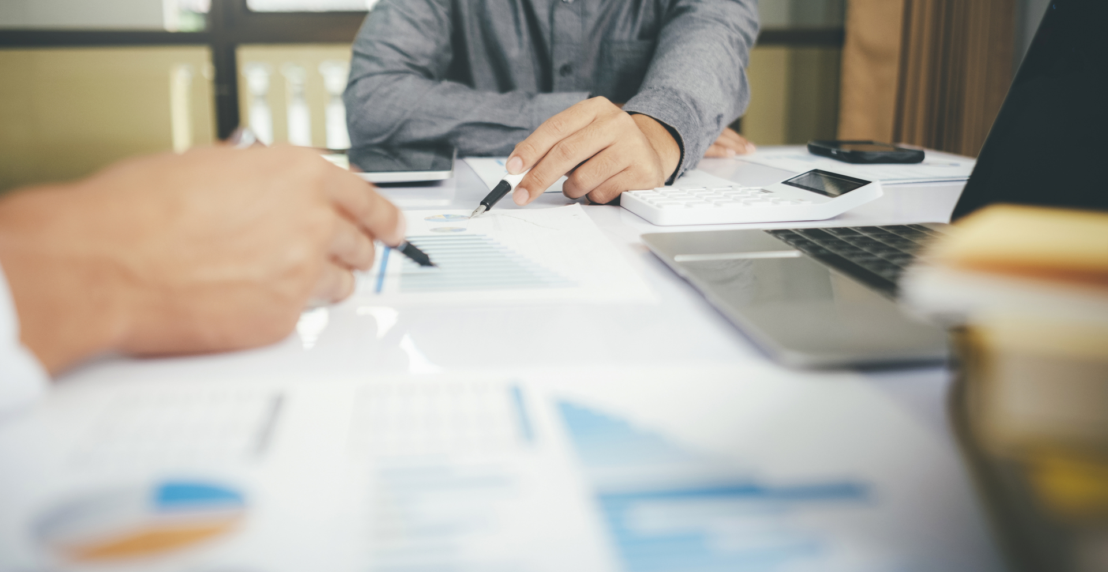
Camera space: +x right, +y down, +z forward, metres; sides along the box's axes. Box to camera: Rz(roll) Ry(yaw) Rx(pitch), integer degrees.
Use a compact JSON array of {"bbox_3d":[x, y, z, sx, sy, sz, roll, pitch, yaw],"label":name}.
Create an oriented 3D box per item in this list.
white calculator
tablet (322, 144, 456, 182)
[{"bbox_3d":[0.144,-0.069,0.804,0.170,0.029,0.094,-2,13,-11],"label":"white calculator"},{"bbox_3d":[-0.162,-0.116,1.014,0.135,0.007,0.200,-1,13,-4],"label":"tablet"}]

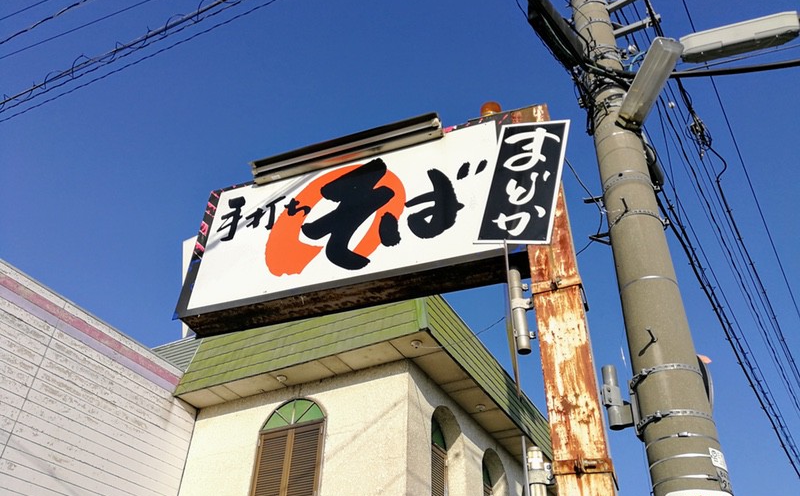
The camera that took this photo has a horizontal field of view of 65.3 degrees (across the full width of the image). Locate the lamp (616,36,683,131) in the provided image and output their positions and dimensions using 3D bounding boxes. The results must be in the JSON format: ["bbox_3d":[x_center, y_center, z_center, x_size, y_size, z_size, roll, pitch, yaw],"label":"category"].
[{"bbox_3d":[1.579,-1.032,3.950,0.135,0.115,0.600,6,-43,-6],"label":"lamp"}]

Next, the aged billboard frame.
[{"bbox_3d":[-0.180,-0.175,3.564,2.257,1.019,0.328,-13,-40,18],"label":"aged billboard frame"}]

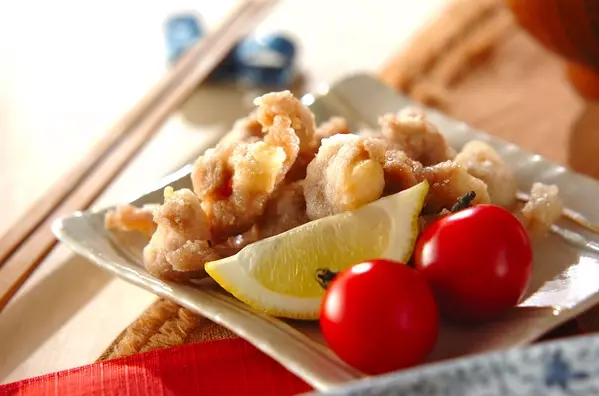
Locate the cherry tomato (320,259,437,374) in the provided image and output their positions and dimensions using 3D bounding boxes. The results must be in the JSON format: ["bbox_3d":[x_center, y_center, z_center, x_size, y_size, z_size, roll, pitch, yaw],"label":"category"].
[{"bbox_3d":[0.020,0.030,0.600,0.030,0.029,0.030,0,29,0],"label":"cherry tomato"}]

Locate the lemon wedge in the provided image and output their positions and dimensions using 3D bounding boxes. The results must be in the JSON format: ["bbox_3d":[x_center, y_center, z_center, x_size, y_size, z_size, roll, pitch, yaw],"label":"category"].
[{"bbox_3d":[0.004,0.017,0.628,0.073,0.025,0.025,-21,35,-32],"label":"lemon wedge"}]

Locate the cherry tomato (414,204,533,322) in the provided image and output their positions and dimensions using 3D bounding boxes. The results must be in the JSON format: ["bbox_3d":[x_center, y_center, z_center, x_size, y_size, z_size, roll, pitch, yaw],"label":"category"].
[{"bbox_3d":[0.046,0.017,0.623,0.031,0.030,0.031,0,29,0],"label":"cherry tomato"}]

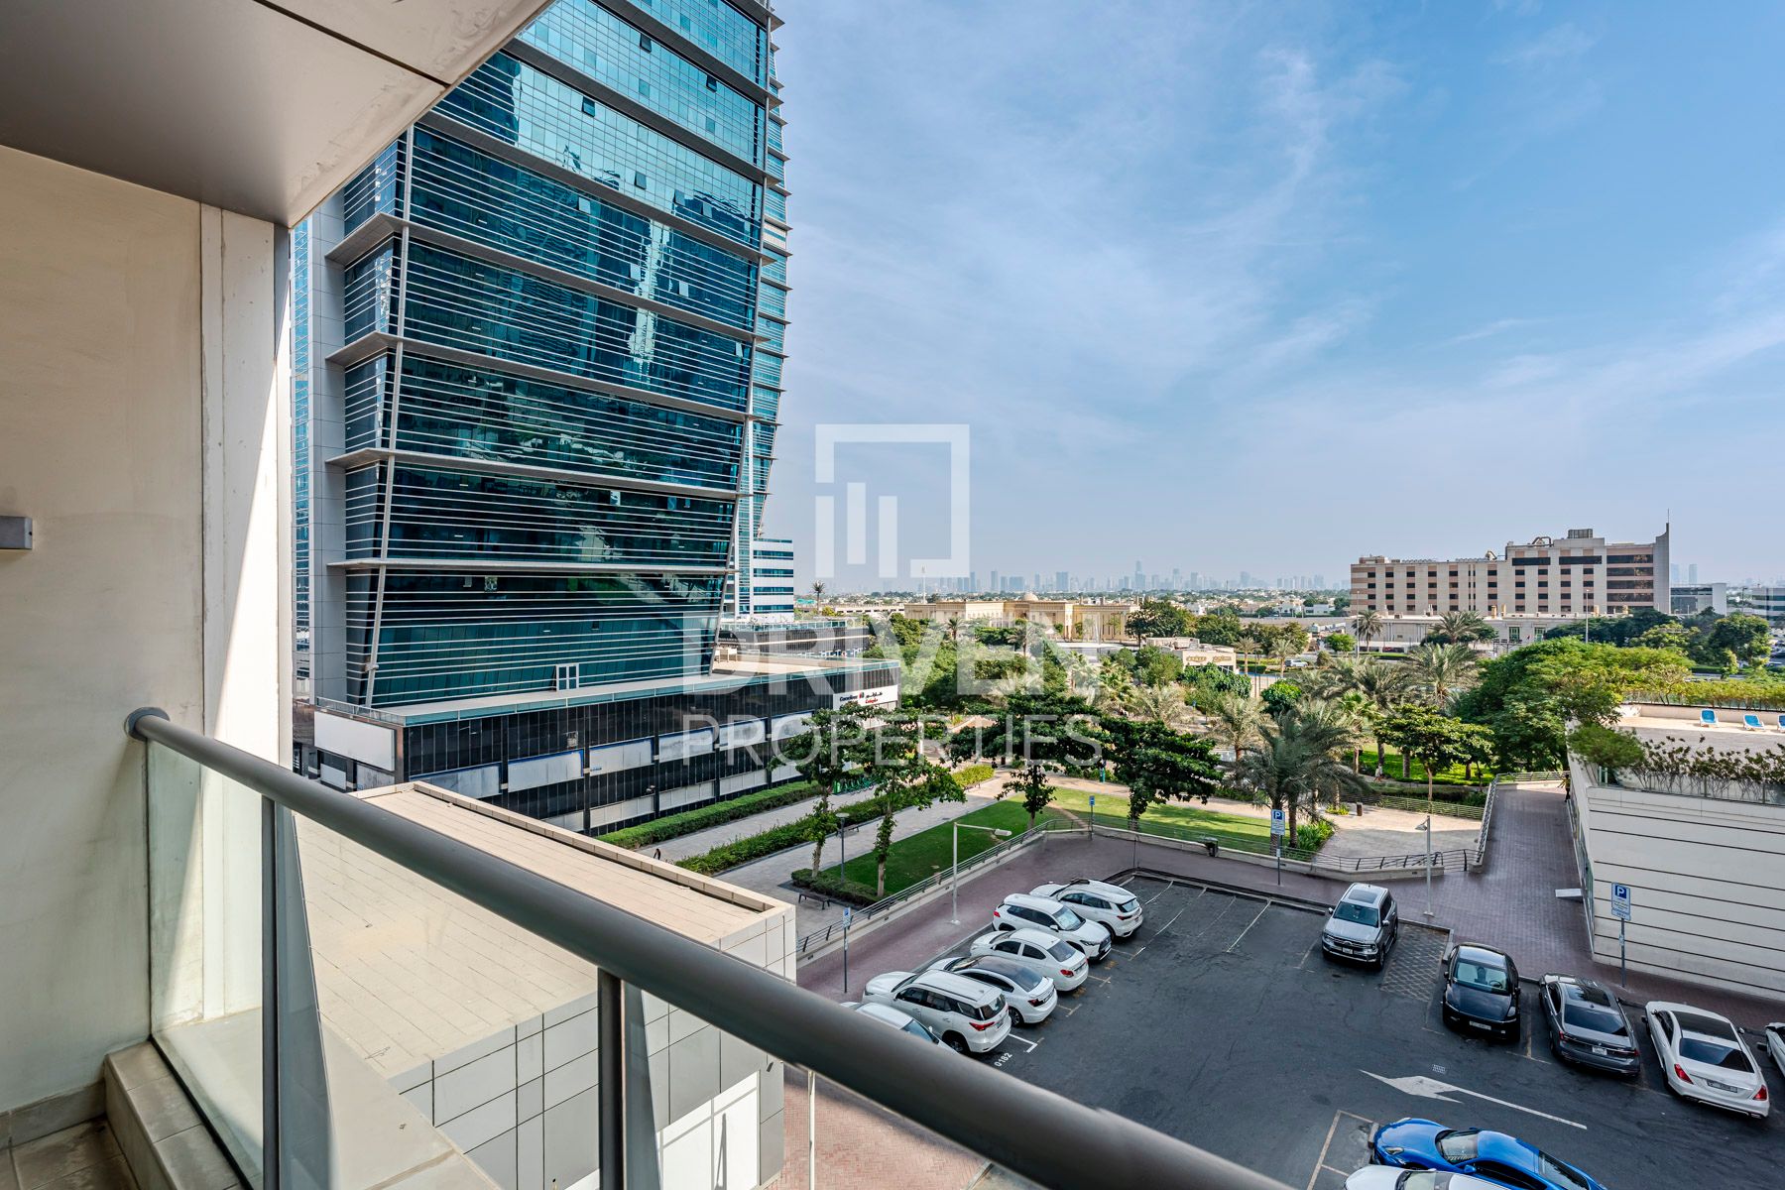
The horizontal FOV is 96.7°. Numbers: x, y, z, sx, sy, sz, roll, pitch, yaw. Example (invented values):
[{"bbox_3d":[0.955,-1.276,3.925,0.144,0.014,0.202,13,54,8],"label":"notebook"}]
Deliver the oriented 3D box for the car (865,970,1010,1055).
[{"bbox_3d":[1.350,12.982,25.324,4.795,1.835,1.855,0,1,39],"label":"car"}]

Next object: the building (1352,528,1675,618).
[{"bbox_3d":[193.000,-3.700,253.500,77.000,29.500,25.000,0,0,39],"label":"building"}]

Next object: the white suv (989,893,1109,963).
[{"bbox_3d":[6.170,12.920,30.850,4.460,1.630,1.830,0,0,36],"label":"white suv"}]

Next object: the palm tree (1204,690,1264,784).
[{"bbox_3d":[27.140,11.189,62.591,5.000,7.430,5.000,0,0,0],"label":"palm tree"}]

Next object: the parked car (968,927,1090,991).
[{"bbox_3d":[4.960,13.050,28.950,4.290,1.500,1.690,0,0,39],"label":"parked car"}]

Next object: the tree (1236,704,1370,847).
[{"bbox_3d":[22.600,9.800,43.900,7.000,7.900,7.000,0,0,27],"label":"tree"}]

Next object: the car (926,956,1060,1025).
[{"bbox_3d":[3.180,13.170,27.165,4.620,1.430,1.820,0,1,39],"label":"car"}]

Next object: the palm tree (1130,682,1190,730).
[{"bbox_3d":[22.500,10.300,66.500,5.100,6.000,5.100,0,0,18],"label":"palm tree"}]

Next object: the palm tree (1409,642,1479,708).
[{"bbox_3d":[53.405,9.929,77.081,6.800,10.920,6.800,0,0,0],"label":"palm tree"}]

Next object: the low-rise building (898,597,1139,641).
[{"bbox_3d":[39.957,6.983,241.977,66.000,11.500,30.000,0,0,23],"label":"low-rise building"}]

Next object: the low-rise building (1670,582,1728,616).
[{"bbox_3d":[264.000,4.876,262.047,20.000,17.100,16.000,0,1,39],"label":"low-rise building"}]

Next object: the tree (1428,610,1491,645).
[{"bbox_3d":[97.896,8.478,138.071,9.500,11.860,9.500,0,0,0],"label":"tree"}]

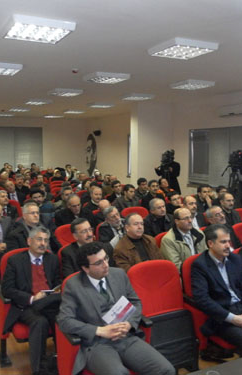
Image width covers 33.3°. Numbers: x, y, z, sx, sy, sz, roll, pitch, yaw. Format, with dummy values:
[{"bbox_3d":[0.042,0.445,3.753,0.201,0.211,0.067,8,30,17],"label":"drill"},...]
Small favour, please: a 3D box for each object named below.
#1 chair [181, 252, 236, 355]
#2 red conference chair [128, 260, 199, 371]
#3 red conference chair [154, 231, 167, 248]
[{"bbox_3d":[0.833,1.064,3.204,0.550,0.960,0.660,-3,6,-27],"label":"chair"},{"bbox_3d":[0.402,1.132,3.366,0.580,0.950,0.580,-3,6,-27],"label":"red conference chair"},{"bbox_3d":[0.720,1.013,4.573,0.580,0.950,0.630,-3,6,-27],"label":"red conference chair"}]

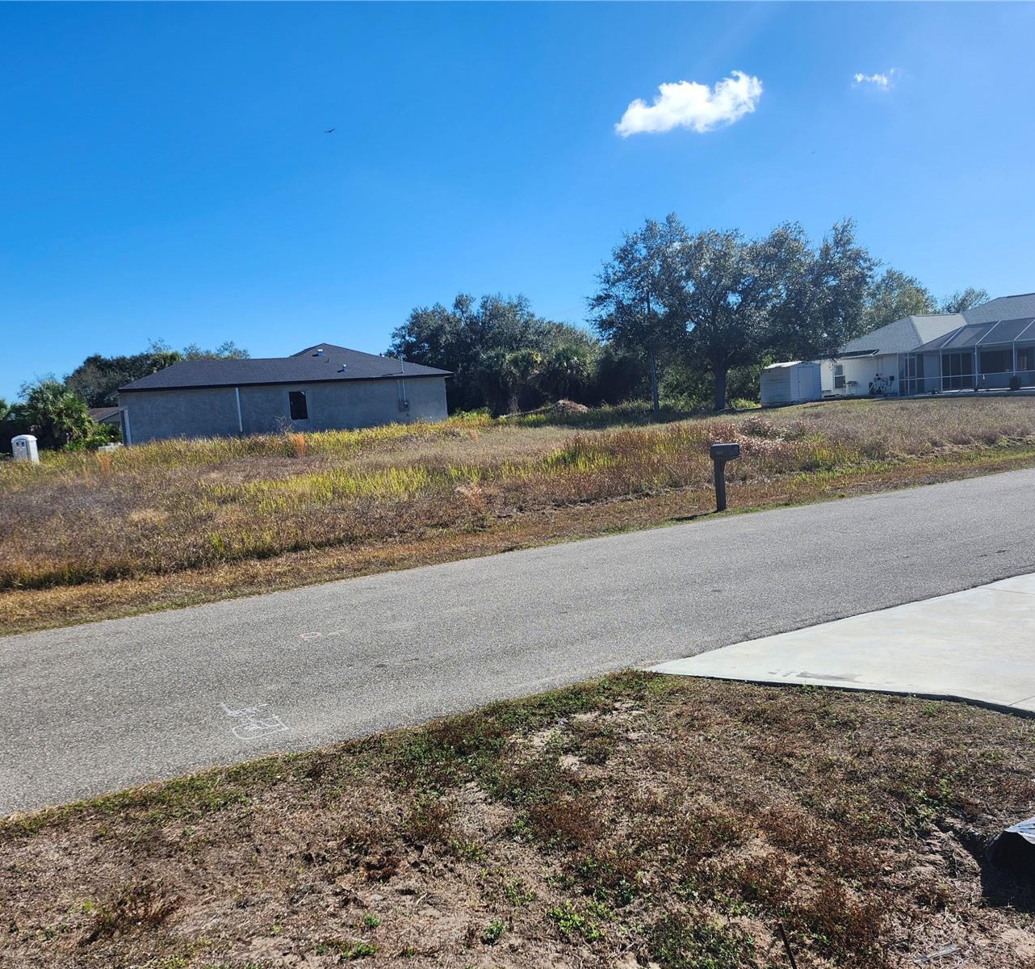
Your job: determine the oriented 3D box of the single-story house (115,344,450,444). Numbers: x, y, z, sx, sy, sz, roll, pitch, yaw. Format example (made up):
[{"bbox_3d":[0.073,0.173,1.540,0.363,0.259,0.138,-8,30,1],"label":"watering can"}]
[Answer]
[{"bbox_3d":[-14.795,-5.621,51.428,18.481,5.428,11.800,-8,6,-33],"label":"single-story house"}]

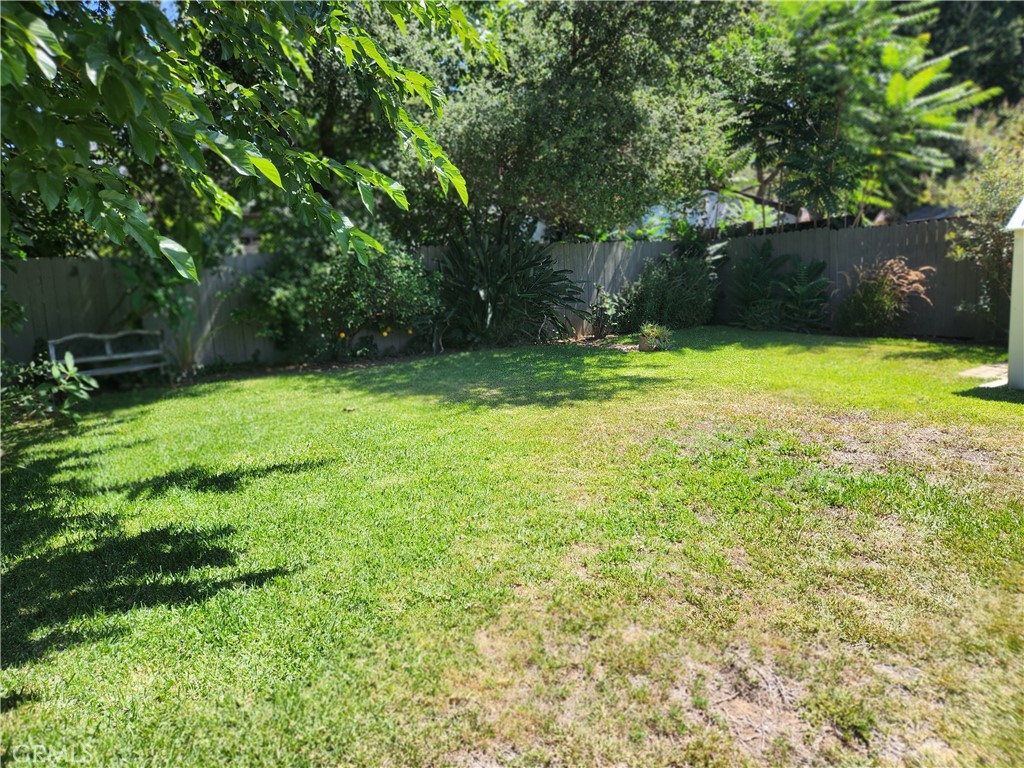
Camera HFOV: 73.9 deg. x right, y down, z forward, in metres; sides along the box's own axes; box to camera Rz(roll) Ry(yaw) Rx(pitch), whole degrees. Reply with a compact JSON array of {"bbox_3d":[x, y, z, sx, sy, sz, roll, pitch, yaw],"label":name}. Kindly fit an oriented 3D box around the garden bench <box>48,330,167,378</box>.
[{"bbox_3d":[-5.907,-0.277,10.070,1.470,0.860,0.580,-8,11,-34],"label":"garden bench"}]

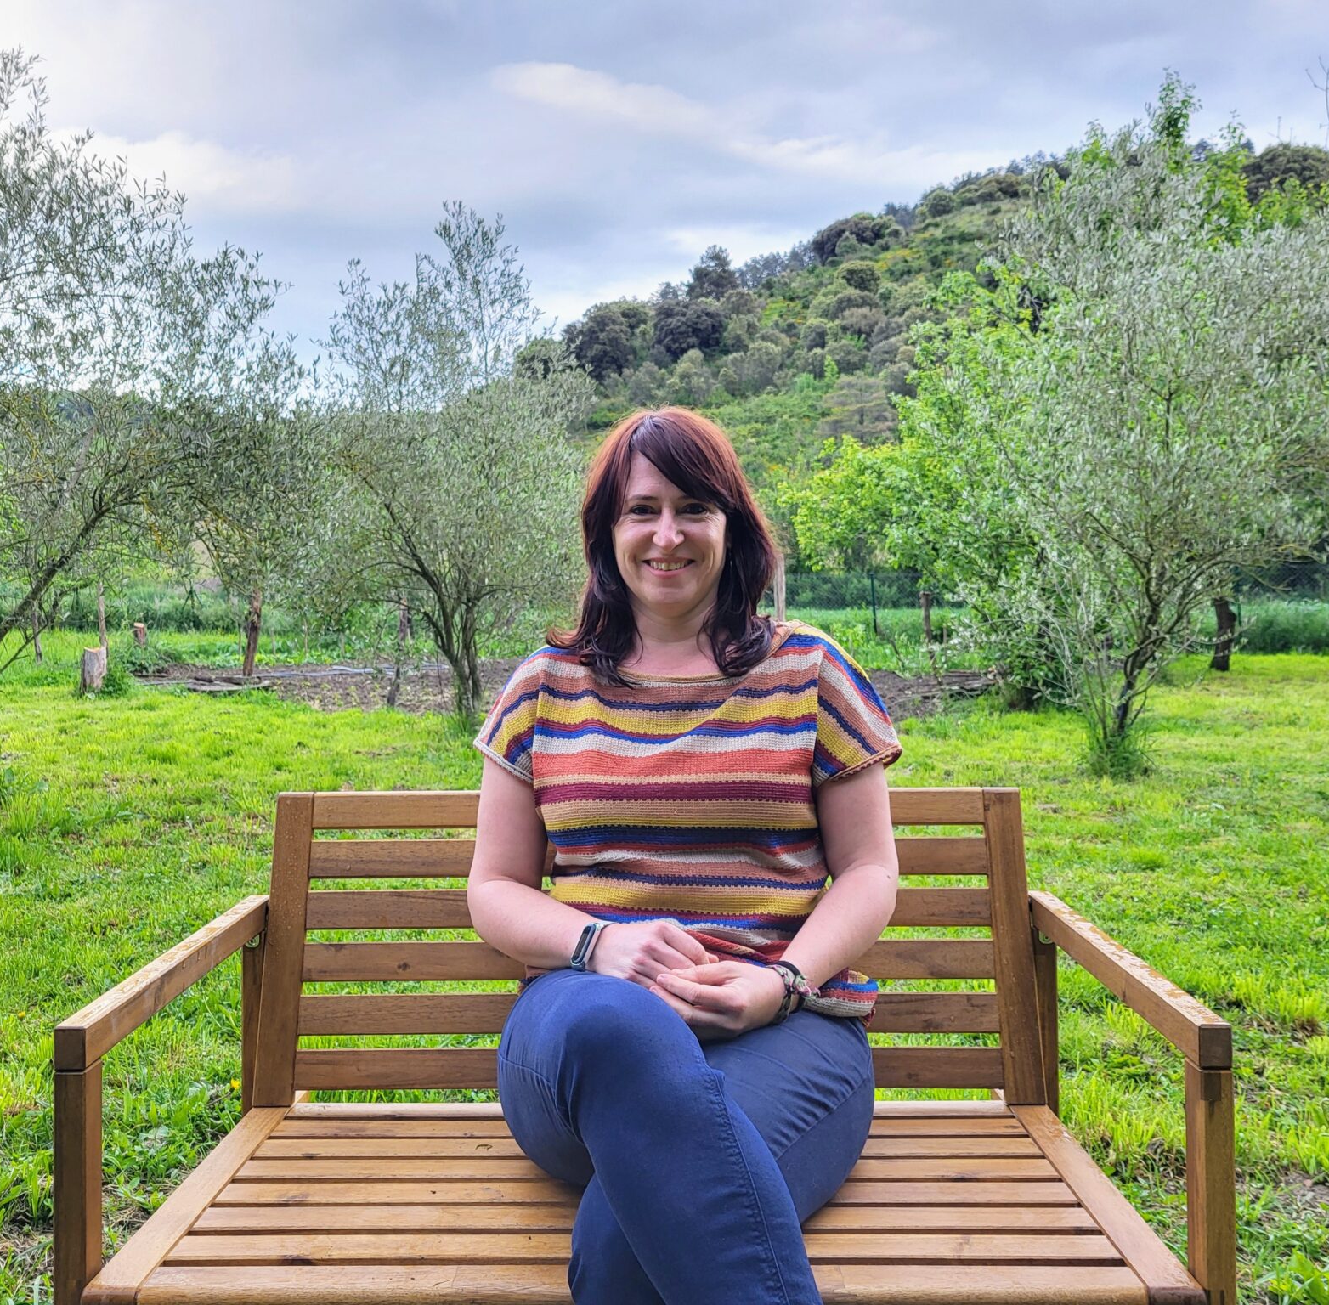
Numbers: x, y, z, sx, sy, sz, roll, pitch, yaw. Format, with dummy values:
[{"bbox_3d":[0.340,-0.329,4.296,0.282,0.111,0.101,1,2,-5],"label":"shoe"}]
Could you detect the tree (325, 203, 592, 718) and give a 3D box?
[{"bbox_3d":[-2.049,-1.886,13.000,2.650,5.000,2.600,0,2,-9],"label":"tree"}]

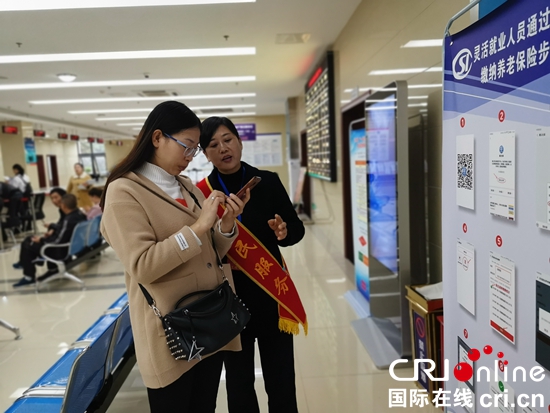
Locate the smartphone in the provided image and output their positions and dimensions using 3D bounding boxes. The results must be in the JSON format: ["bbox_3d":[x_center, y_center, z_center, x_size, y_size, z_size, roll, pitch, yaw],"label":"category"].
[{"bbox_3d":[-0.104,-0.050,1.460,0.150,0.009,0.074,-46,-9,12],"label":"smartphone"}]

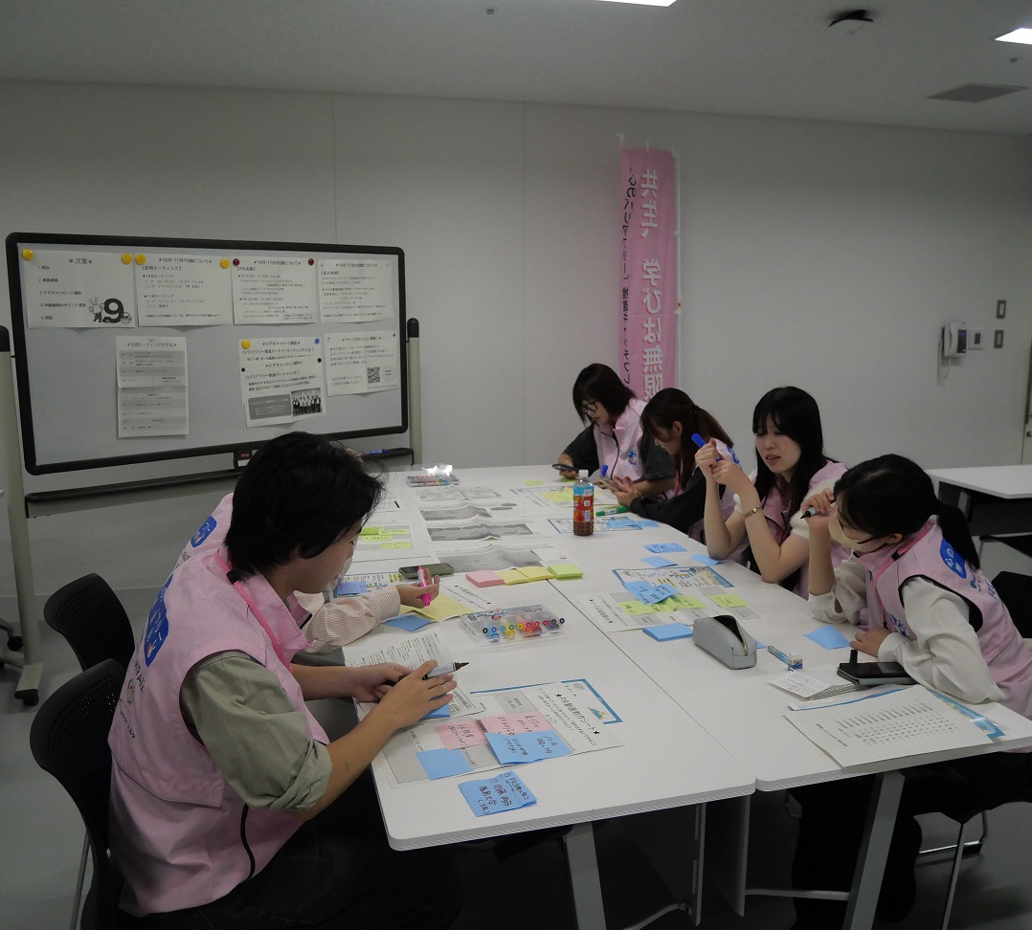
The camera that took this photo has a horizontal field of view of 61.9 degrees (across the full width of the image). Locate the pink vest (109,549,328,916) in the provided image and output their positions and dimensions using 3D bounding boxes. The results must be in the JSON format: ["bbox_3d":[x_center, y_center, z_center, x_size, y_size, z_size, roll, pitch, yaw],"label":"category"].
[{"bbox_3d":[-0.581,0.456,1.648,0.340,0.610,0.470,9,4,-27],"label":"pink vest"}]

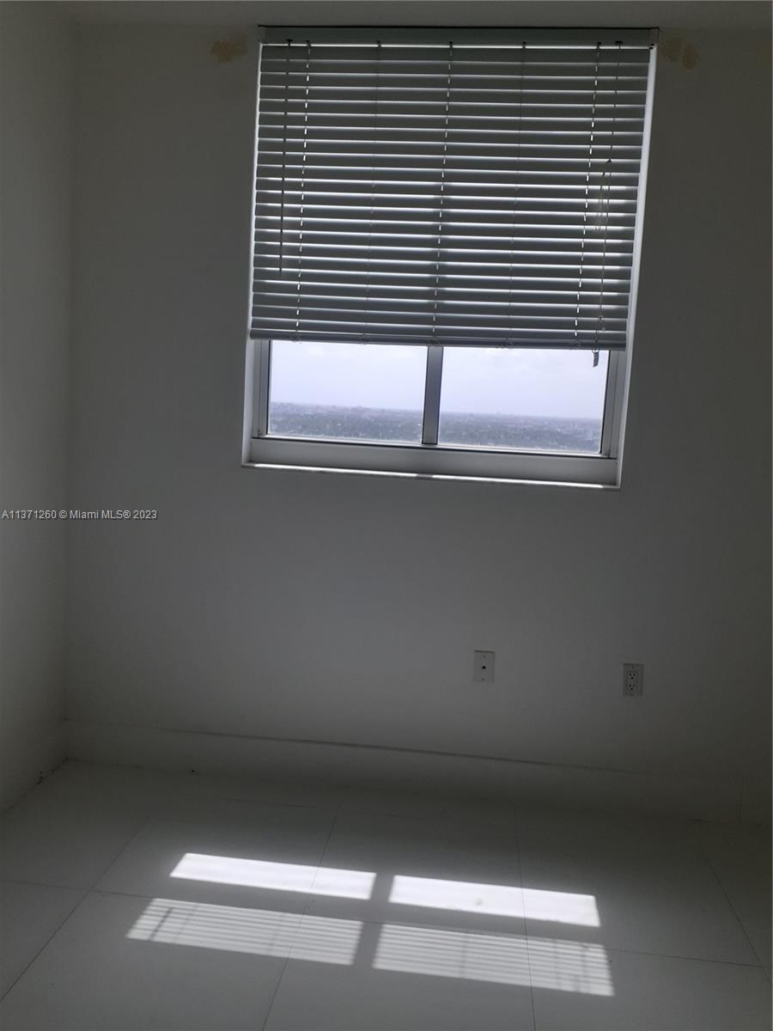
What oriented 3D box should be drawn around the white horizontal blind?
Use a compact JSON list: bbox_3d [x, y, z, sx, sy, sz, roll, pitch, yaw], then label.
[{"bbox_3d":[0.197,-1.098,2.725,1.305,1.011,0.070,4,7,6],"label":"white horizontal blind"}]

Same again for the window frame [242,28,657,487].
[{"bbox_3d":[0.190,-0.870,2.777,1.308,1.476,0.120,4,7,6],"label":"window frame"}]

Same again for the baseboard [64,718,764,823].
[{"bbox_3d":[0.049,0.934,2.922,2.541,0.155,0.016,4,7,6],"label":"baseboard"}]

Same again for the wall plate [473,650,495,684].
[{"bbox_3d":[0.346,0.540,2.851,0.071,0.115,0.009,4,7,6],"label":"wall plate"}]

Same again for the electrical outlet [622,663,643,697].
[{"bbox_3d":[0.861,0.575,2.801,0.071,0.115,0.010,4,7,6],"label":"electrical outlet"}]

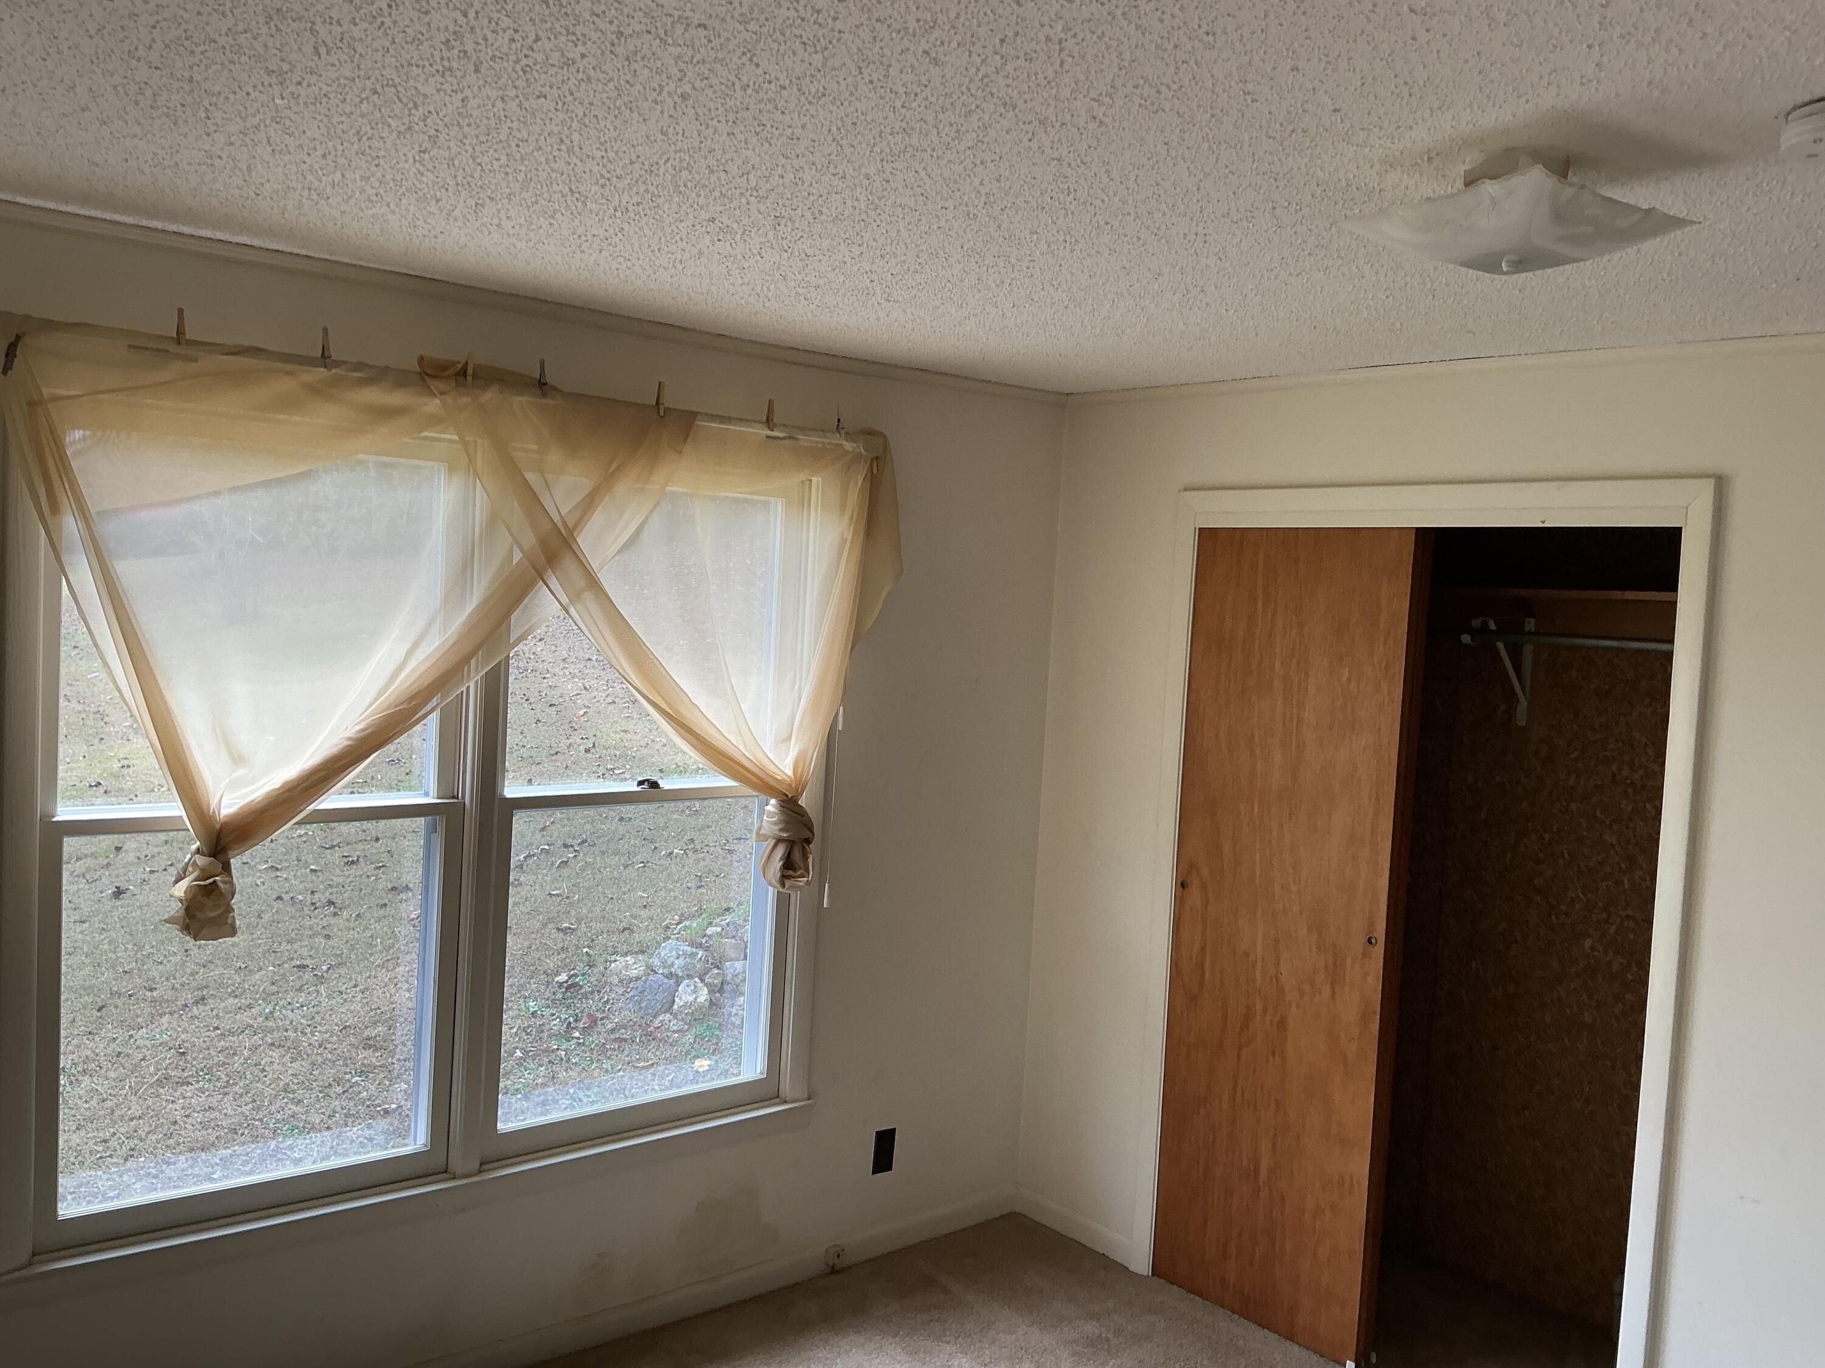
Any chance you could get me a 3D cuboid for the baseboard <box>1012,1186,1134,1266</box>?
[{"bbox_3d":[0.459,1.551,4.233,0.018,0.085,0.455,0,4,-40],"label":"baseboard"}]

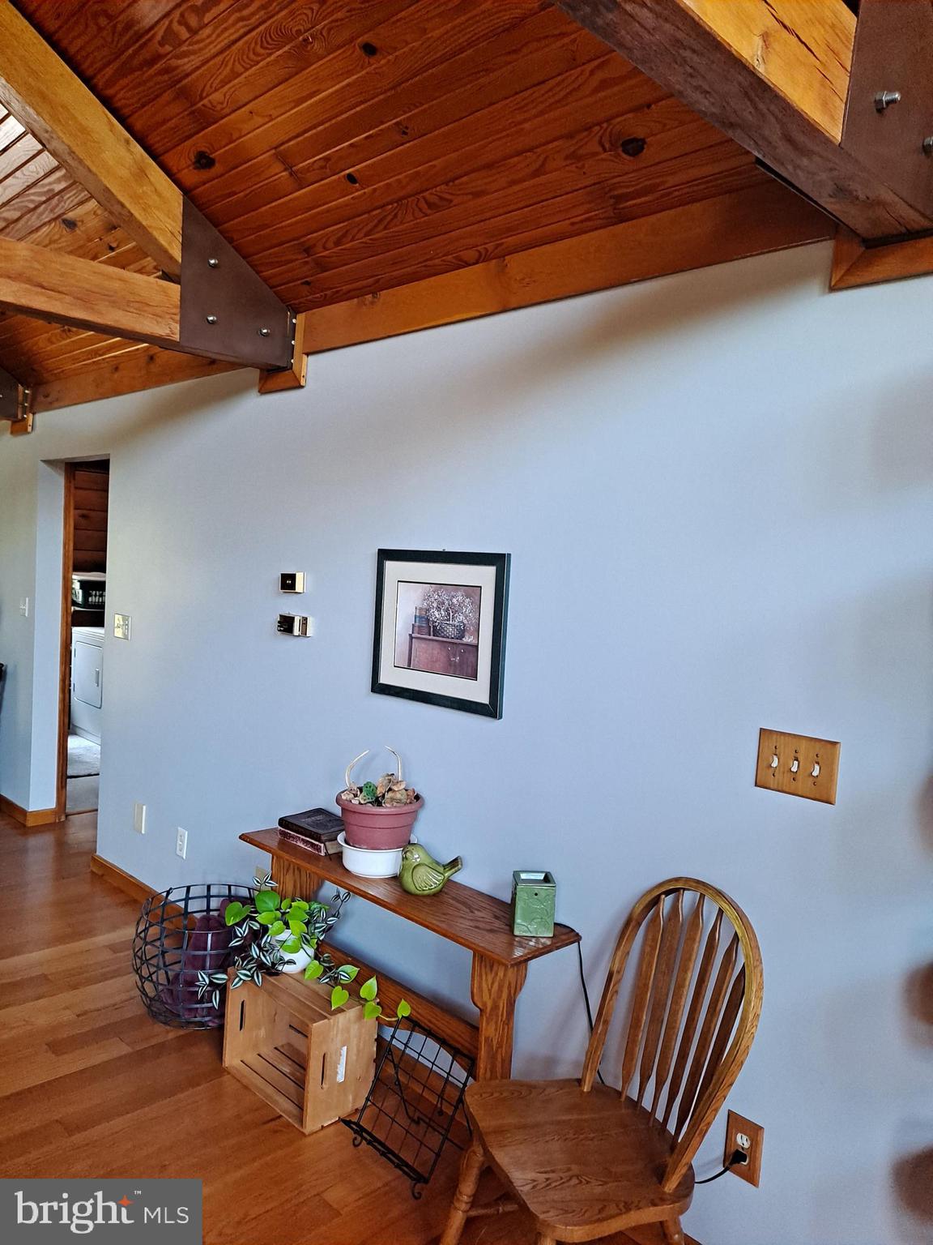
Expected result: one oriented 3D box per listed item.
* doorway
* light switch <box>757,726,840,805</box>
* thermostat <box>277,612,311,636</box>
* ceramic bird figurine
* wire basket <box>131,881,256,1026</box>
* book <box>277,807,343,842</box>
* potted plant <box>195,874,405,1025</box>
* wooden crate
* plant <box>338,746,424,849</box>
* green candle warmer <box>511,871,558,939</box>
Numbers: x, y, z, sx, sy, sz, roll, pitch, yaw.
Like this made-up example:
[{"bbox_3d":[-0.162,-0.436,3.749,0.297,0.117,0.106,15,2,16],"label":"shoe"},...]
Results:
[{"bbox_3d":[-2.011,0.173,4.796,0.900,2.060,0.180,7,5,44],"label":"doorway"},{"bbox_3d":[0.704,0.307,1.926,0.176,0.131,0.020,7,5,44],"label":"light switch"},{"bbox_3d":[-0.622,0.010,3.225,0.180,0.073,0.034,7,5,44],"label":"thermostat"},{"bbox_3d":[-0.092,0.704,2.588,0.185,0.136,0.122,1,4,-28],"label":"ceramic bird figurine"},{"bbox_3d":[-0.919,1.181,3.197,0.485,0.380,0.485,7,5,44],"label":"wire basket"},{"bbox_3d":[-0.482,0.672,2.977,0.214,0.033,0.170,6,5,39],"label":"book"},{"bbox_3d":[-0.486,1.019,2.773,0.640,0.350,0.330,7,5,44],"label":"potted plant"},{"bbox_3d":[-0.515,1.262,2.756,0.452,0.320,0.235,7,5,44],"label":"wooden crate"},{"bbox_3d":[-0.263,0.553,2.727,0.268,0.340,0.268,3,4,0],"label":"plant"},{"bbox_3d":[0.174,0.735,2.352,0.100,0.134,0.102,3,4,-4],"label":"green candle warmer"}]

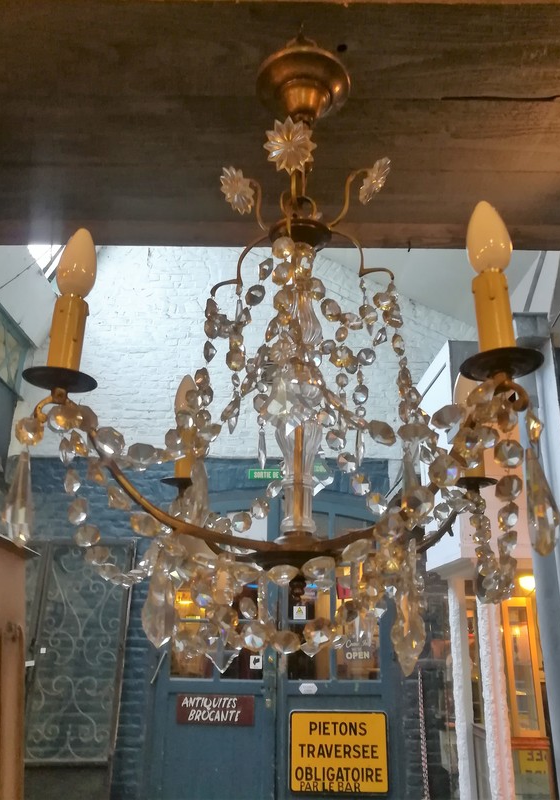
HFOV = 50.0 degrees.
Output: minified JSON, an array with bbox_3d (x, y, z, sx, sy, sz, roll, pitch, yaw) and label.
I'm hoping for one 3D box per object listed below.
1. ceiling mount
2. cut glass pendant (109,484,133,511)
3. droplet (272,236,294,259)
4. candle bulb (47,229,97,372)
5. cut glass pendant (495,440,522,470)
[{"bbox_3d":[0.031,-0.433,0.815,0.125,0.085,0.125,1,-20,2],"label":"ceiling mount"},{"bbox_3d":[-0.124,0.076,0.466,0.020,0.021,0.012,6,-20,-11],"label":"cut glass pendant"},{"bbox_3d":[0.004,-0.152,0.600,0.022,0.022,0.011,1,-20,0],"label":"droplet"},{"bbox_3d":[-0.186,-0.090,0.541,0.035,0.152,0.035,7,-21,-17],"label":"candle bulb"},{"bbox_3d":[0.168,0.039,0.442,0.021,0.022,0.012,-5,-21,17],"label":"cut glass pendant"}]

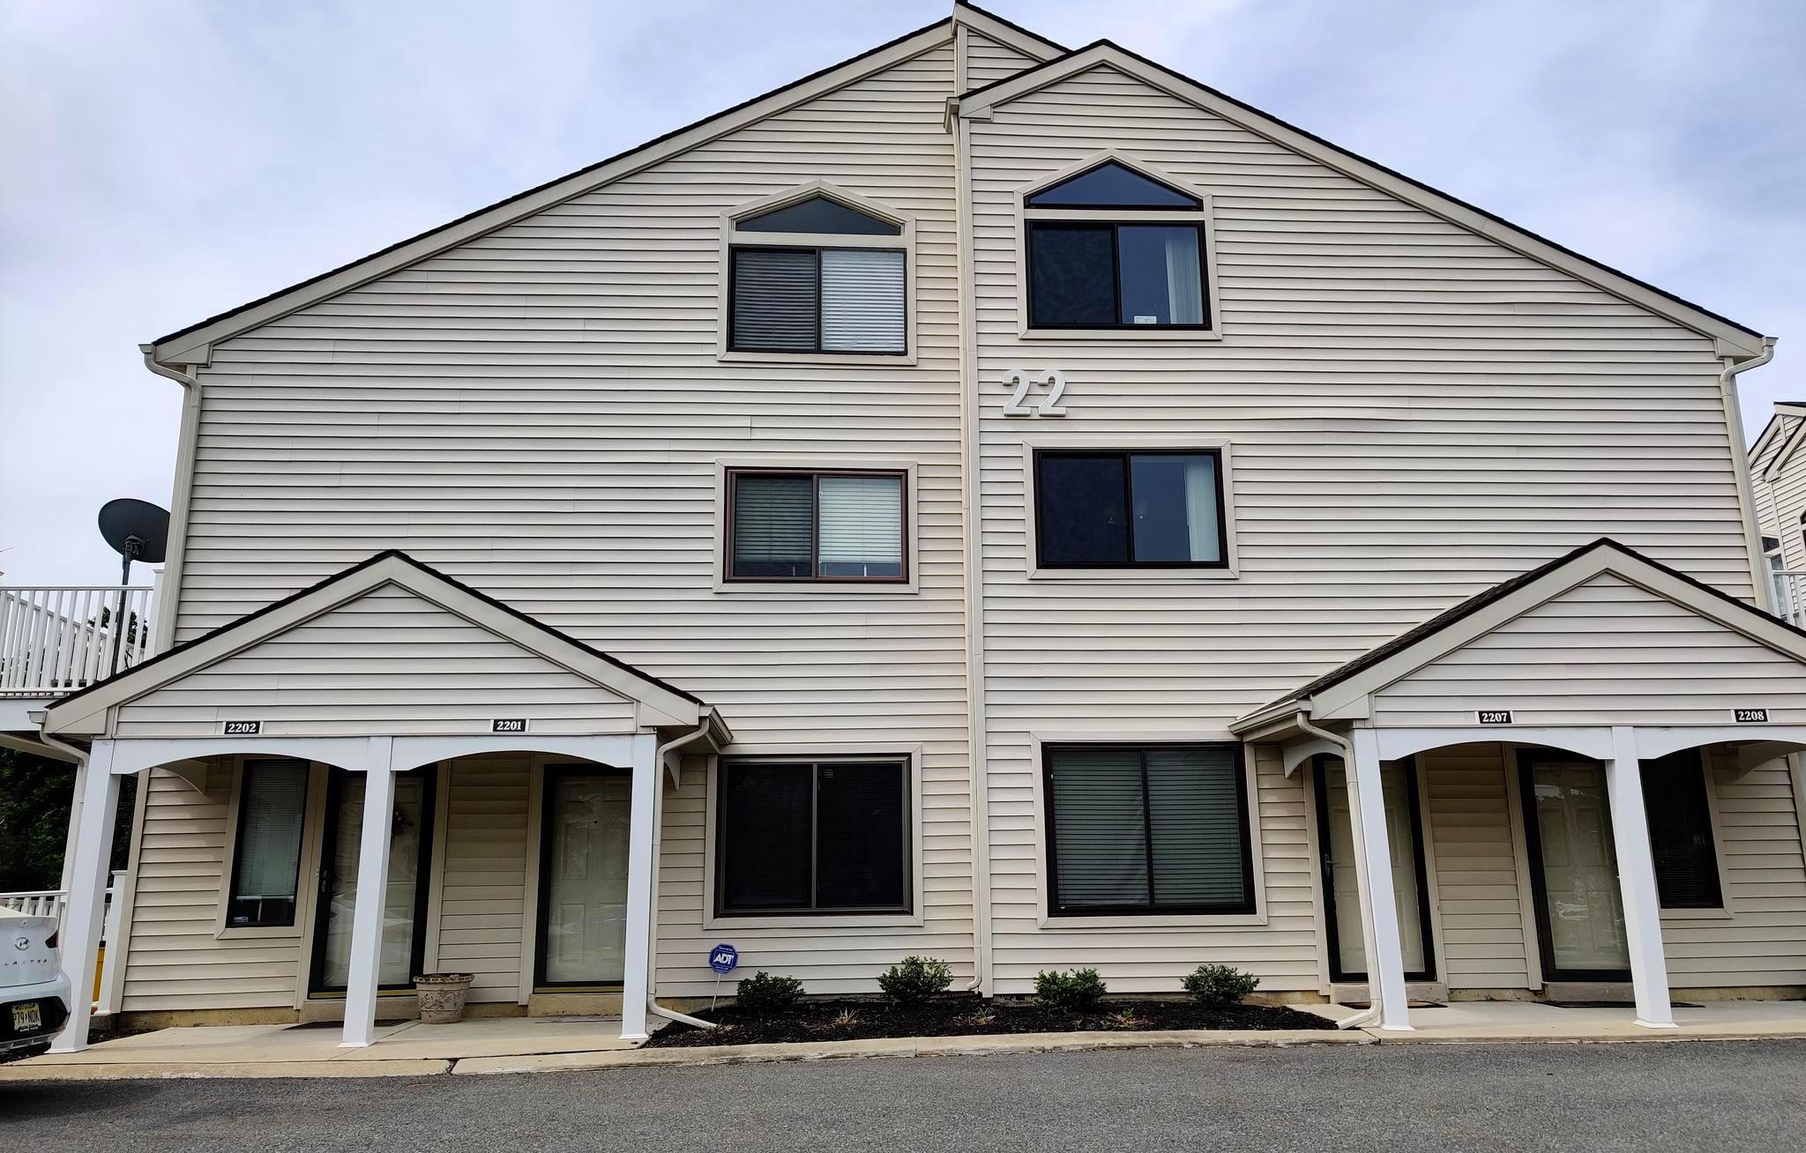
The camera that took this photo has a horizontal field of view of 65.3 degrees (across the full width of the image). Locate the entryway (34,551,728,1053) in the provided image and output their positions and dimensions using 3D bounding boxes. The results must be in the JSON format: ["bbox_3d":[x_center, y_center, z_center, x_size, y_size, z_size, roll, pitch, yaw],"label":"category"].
[{"bbox_3d":[-4.137,1.903,11.909,5.220,3.790,2.300,0,-14,-3],"label":"entryway"}]

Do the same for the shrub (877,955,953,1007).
[{"bbox_3d":[0.106,3.572,12.429,0.673,0.443,0.619,0,-14,-3],"label":"shrub"}]

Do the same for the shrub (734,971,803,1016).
[{"bbox_3d":[-1.137,3.598,12.200,0.597,0.352,0.550,0,-14,-3],"label":"shrub"}]

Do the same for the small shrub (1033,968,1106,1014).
[{"bbox_3d":[1.398,3.447,11.758,0.618,0.367,0.568,0,-14,-3],"label":"small shrub"}]

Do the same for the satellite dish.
[{"bbox_3d":[-7.719,-0.373,14.218,0.800,0.760,0.500,-4,-14,11],"label":"satellite dish"}]

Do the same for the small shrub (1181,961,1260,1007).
[{"bbox_3d":[2.696,3.464,11.928,0.654,0.379,0.602,0,-14,-3],"label":"small shrub"}]

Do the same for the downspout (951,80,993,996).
[{"bbox_3d":[0.612,-0.557,13.640,0.180,8.800,0.170,0,-14,-3],"label":"downspout"}]

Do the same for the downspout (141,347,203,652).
[{"bbox_3d":[-7.115,-0.503,13.376,0.580,3.500,0.200,0,-14,-3],"label":"downspout"}]

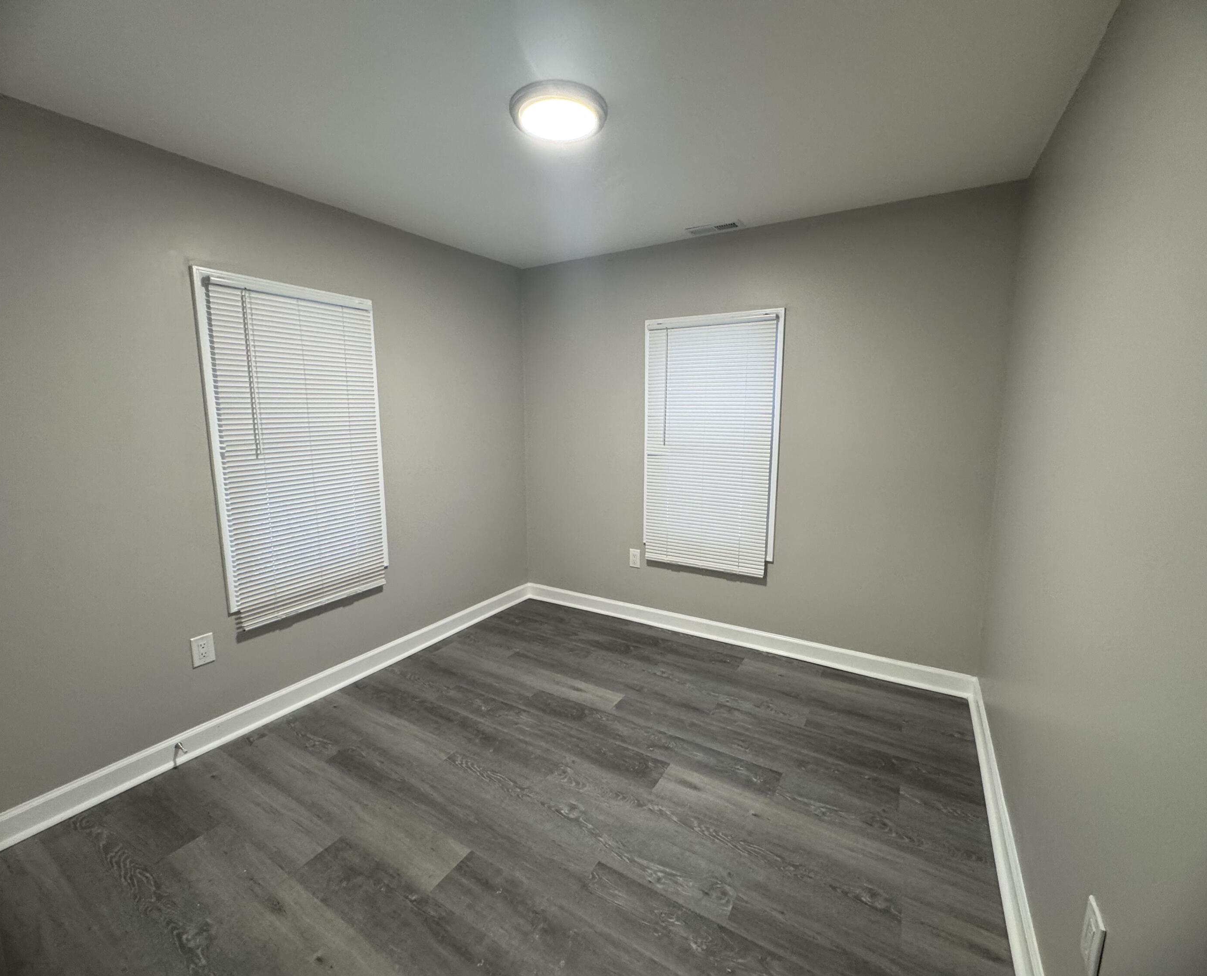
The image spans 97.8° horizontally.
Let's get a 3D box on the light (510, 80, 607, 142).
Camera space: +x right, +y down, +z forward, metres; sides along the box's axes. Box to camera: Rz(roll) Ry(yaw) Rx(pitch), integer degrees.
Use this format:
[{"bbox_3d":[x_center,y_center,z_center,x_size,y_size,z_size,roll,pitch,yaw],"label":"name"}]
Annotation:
[{"bbox_3d":[-0.149,-1.241,1.760,0.325,0.040,0.325,0,9,0],"label":"light"}]

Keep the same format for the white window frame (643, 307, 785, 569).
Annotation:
[{"bbox_3d":[0.620,-0.256,3.191,0.845,1.529,0.055,5,10,31],"label":"white window frame"}]

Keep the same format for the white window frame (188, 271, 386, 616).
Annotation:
[{"bbox_3d":[-1.416,-0.173,2.542,0.055,1.533,0.800,5,10,31],"label":"white window frame"}]

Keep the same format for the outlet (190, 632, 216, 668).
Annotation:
[{"bbox_3d":[-1.700,0.692,2.237,0.008,0.127,0.079,5,10,31],"label":"outlet"}]

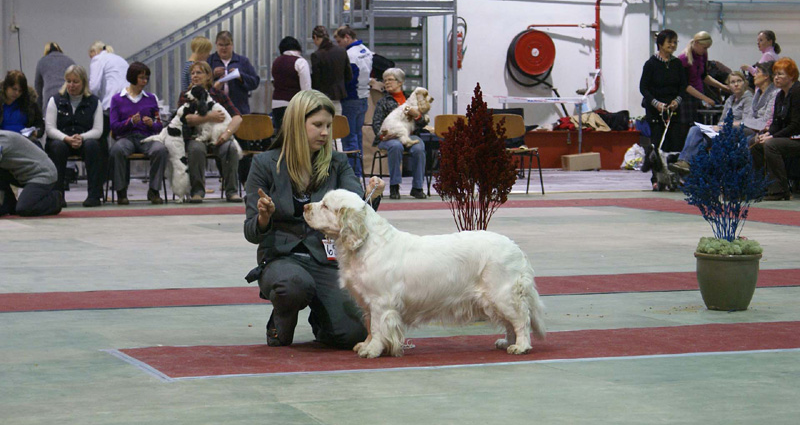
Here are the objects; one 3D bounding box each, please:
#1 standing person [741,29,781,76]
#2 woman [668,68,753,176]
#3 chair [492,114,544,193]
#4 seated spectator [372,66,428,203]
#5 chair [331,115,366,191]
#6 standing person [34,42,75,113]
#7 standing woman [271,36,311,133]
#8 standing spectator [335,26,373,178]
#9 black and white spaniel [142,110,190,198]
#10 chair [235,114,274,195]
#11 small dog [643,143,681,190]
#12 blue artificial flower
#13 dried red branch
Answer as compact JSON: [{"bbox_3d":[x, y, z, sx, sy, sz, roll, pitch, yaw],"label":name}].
[{"bbox_3d":[4.071,-1.177,26.200,0.500,1.680,0.460,-1,3,-20],"label":"standing person"},{"bbox_3d":[3.054,-0.786,22.800,0.800,1.200,0.520,-2,3,-23],"label":"woman"},{"bbox_3d":[1.110,-0.574,22.920,0.450,0.785,0.500,-1,3,-19],"label":"chair"},{"bbox_3d":[-0.005,-0.783,22.850,0.520,1.260,0.760,-1,3,-15],"label":"seated spectator"},{"bbox_3d":[-0.600,-0.534,22.300,0.450,0.785,0.500,-1,3,-19],"label":"chair"},{"bbox_3d":[-3.623,-1.016,24.600,0.500,1.550,0.520,-1,3,-12],"label":"standing person"},{"bbox_3d":[-1.234,-1.153,26.155,0.480,1.640,0.360,1,3,20],"label":"standing woman"},{"bbox_3d":[-0.531,-1.223,26.352,0.500,1.750,0.400,-3,4,-37],"label":"standing spectator"},{"bbox_3d":[-2.213,-0.547,22.200,0.480,0.880,0.300,-3,4,-41],"label":"black and white spaniel"},{"bbox_3d":[-1.410,-0.564,23.028,0.460,0.810,0.500,-1,3,-20],"label":"chair"},{"bbox_3d":[2.720,-0.467,23.987,0.580,0.470,0.270,-3,4,-39],"label":"small dog"},{"bbox_3d":[1.498,-0.145,10.770,0.400,0.550,0.380,0,3,8],"label":"blue artificial flower"},{"bbox_3d":[0.333,-0.207,10.300,0.380,0.730,0.360,0,3,0],"label":"dried red branch"}]

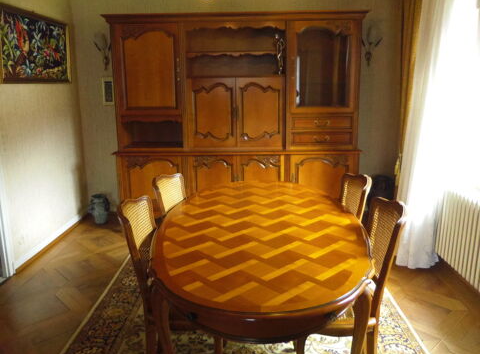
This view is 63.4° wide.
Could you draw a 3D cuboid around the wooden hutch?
[{"bbox_3d":[-0.040,-0.548,4.109,2.530,2.165,0.490,0,13,1],"label":"wooden hutch"}]

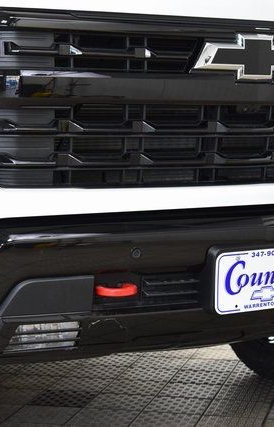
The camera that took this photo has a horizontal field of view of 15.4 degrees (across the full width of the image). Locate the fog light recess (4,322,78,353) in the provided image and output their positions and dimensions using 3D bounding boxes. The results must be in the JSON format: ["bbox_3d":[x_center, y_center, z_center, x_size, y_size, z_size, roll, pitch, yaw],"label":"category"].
[{"bbox_3d":[-0.230,0.294,2.424,0.172,0.067,0.060,-2,5,-18],"label":"fog light recess"}]

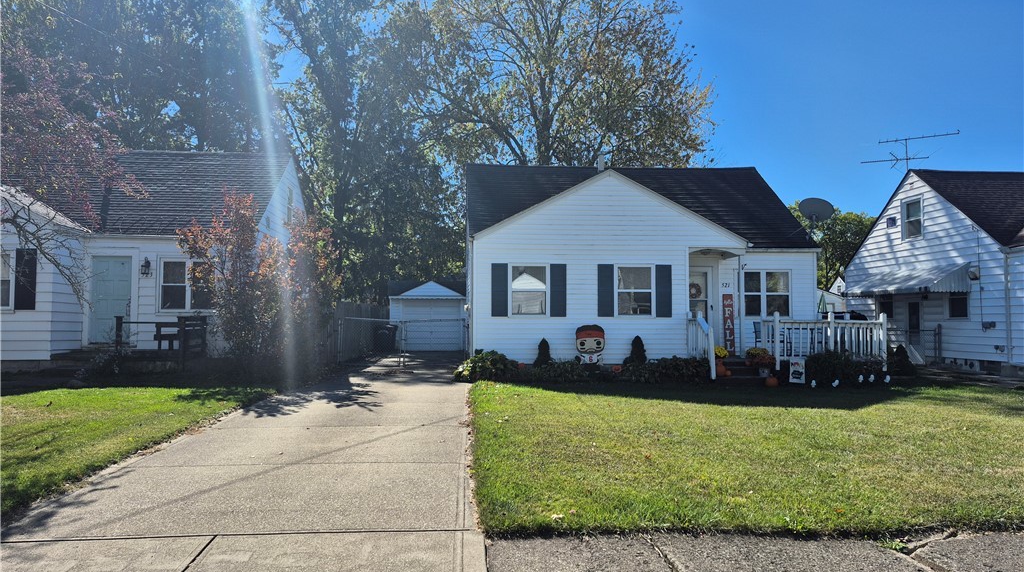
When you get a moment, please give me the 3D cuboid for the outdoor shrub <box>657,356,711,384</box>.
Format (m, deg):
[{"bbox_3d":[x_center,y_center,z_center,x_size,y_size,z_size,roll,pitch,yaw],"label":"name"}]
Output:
[{"bbox_3d":[3.704,1.816,14.801,1.202,0.591,0.788,0,-3,-4],"label":"outdoor shrub"}]

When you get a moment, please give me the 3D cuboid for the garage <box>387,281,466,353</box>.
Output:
[{"bbox_3d":[-3.511,1.306,31.079,3.510,3.100,5.850,0,-3,-4],"label":"garage"}]

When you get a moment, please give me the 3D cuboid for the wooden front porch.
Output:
[{"bbox_3d":[6.377,1.331,15.731,4.500,1.430,2.350,0,-3,-5],"label":"wooden front porch"}]

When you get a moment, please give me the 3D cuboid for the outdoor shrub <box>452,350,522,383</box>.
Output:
[{"bbox_3d":[-0.547,1.727,14.600,1.400,0.650,1.150,0,-3,-5],"label":"outdoor shrub"}]

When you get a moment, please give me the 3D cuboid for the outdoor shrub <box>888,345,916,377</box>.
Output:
[{"bbox_3d":[9.159,1.764,16.000,0.720,0.780,0.700,0,-3,-5],"label":"outdoor shrub"}]

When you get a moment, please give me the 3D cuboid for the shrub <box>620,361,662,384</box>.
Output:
[{"bbox_3d":[2.782,1.849,14.710,0.926,0.512,0.739,0,-3,-4],"label":"shrub"}]

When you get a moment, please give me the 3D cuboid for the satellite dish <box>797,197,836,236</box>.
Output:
[{"bbox_3d":[7.645,-1.735,17.056,0.910,0.940,0.580,-1,-3,12],"label":"satellite dish"}]

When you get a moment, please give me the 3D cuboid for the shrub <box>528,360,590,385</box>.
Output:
[{"bbox_3d":[1.023,1.840,14.587,1.340,0.512,0.739,0,-3,-4],"label":"shrub"}]

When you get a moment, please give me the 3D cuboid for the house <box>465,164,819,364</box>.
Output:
[{"bbox_3d":[2.995,-0.644,19.546,8.599,5.880,8.225,0,-3,-4],"label":"house"}]

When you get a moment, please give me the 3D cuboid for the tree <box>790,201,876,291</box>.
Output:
[{"bbox_3d":[22.598,-1.063,47.776,7.500,9.670,7.000,0,-3,-5],"label":"tree"}]

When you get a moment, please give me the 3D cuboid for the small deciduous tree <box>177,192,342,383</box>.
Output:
[{"bbox_3d":[-5.498,-0.035,14.707,3.500,4.000,3.200,0,-3,-5],"label":"small deciduous tree"}]

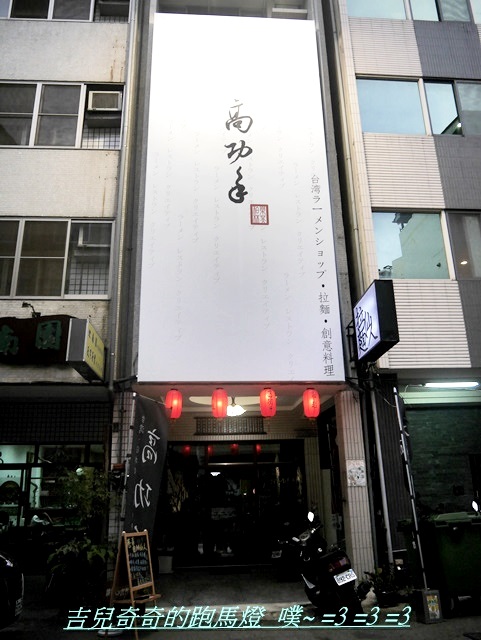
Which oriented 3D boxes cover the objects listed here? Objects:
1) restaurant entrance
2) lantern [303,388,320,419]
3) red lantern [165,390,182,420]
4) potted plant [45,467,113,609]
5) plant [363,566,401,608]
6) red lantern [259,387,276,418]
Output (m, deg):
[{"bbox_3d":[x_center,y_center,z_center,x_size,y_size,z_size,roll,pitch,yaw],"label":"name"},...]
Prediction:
[{"bbox_3d":[-0.138,3.956,11.351,3.324,2.550,0.200,0,-19,-4],"label":"restaurant entrance"},{"bbox_3d":[1.116,1.317,8.158,0.255,0.455,0.255,0,-19,-4],"label":"lantern"},{"bbox_3d":[-1.027,1.301,8.003,0.255,0.455,0.255,0,-19,-4],"label":"red lantern"},{"bbox_3d":[-2.239,2.973,7.188,0.840,1.780,0.740,0,-19,-4],"label":"potted plant"},{"bbox_3d":[1.919,3.631,7.063,0.460,0.500,0.420,0,-19,-4],"label":"plant"},{"bbox_3d":[0.430,1.303,8.111,0.255,0.455,0.255,0,-19,-4],"label":"red lantern"}]

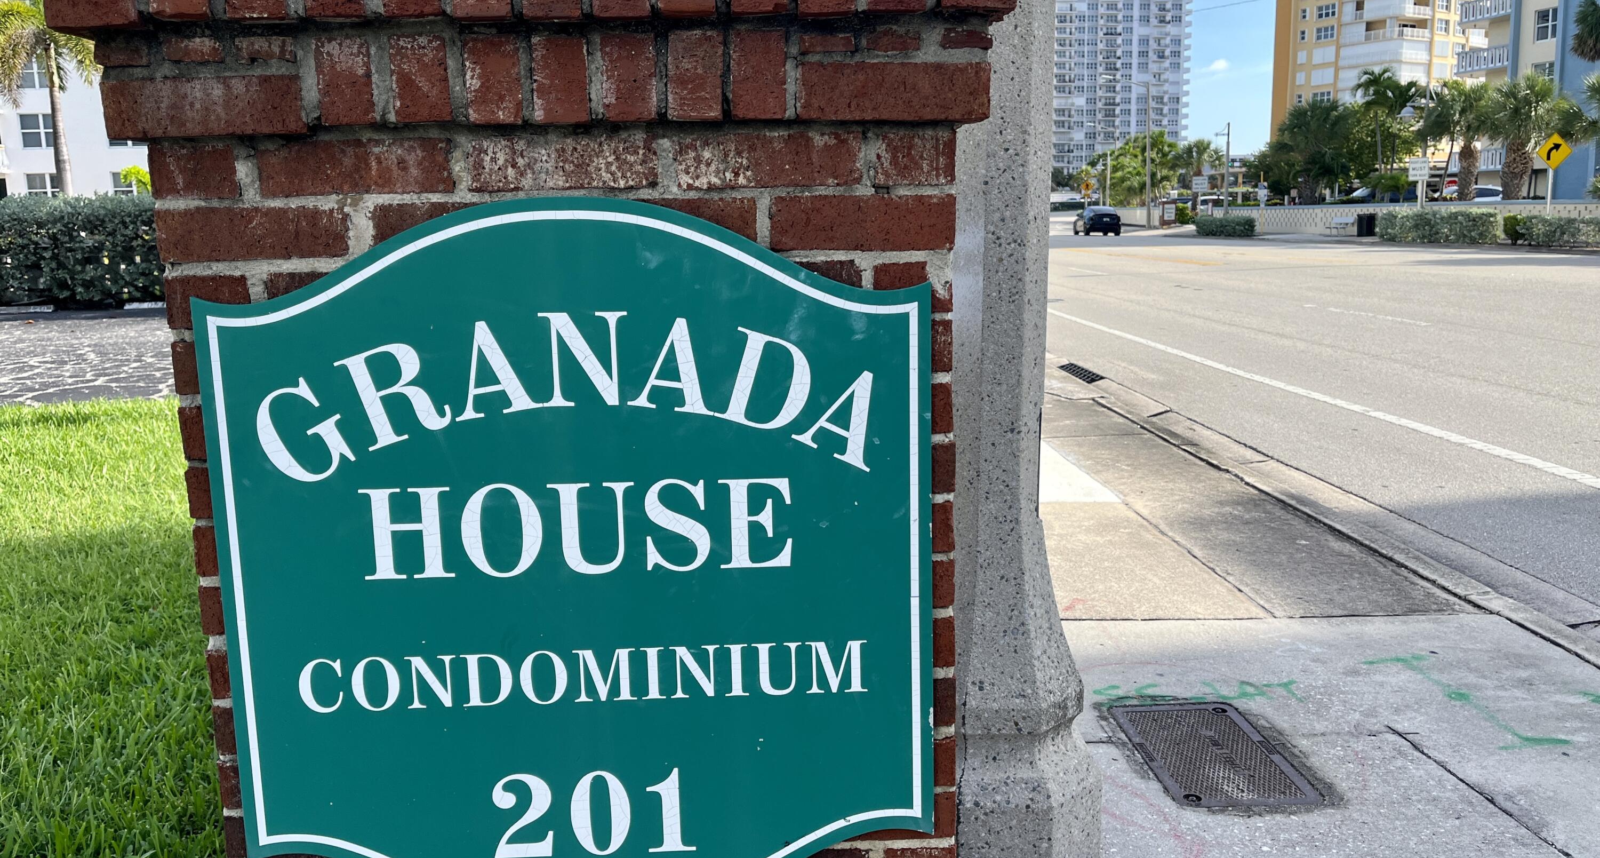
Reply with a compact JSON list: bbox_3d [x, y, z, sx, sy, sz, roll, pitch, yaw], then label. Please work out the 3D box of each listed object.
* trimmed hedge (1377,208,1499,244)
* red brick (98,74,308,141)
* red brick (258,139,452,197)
[{"bbox_3d":[18.808,-6.100,35.621,1.100,1.060,4.575,-2,10,-2],"label":"trimmed hedge"},{"bbox_3d":[-0.621,-0.341,1.295,0.205,0.058,0.091,-1,10,-1],"label":"red brick"},{"bbox_3d":[-0.473,-0.284,1.323,0.203,0.057,0.092,-2,9,-1],"label":"red brick"}]

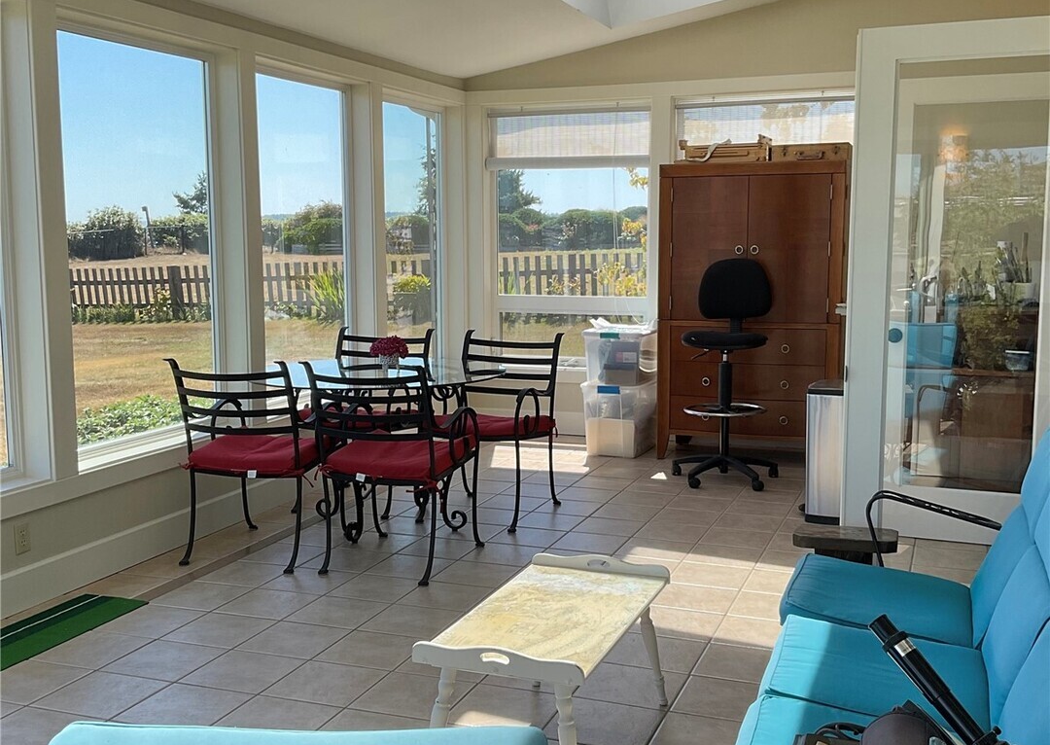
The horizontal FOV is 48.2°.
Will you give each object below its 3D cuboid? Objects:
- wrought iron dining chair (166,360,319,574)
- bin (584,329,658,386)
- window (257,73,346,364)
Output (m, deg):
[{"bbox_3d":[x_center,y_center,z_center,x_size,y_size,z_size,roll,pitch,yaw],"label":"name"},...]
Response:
[{"bbox_3d":[-1.161,0.356,5.174,0.550,0.890,0.700,2,7,15],"label":"wrought iron dining chair"},{"bbox_3d":[0.641,-0.121,7.521,0.384,0.341,0.606,2,7,20],"label":"bin"},{"bbox_3d":[-1.214,-0.722,6.429,0.100,1.760,1.060,2,7,20],"label":"window"}]

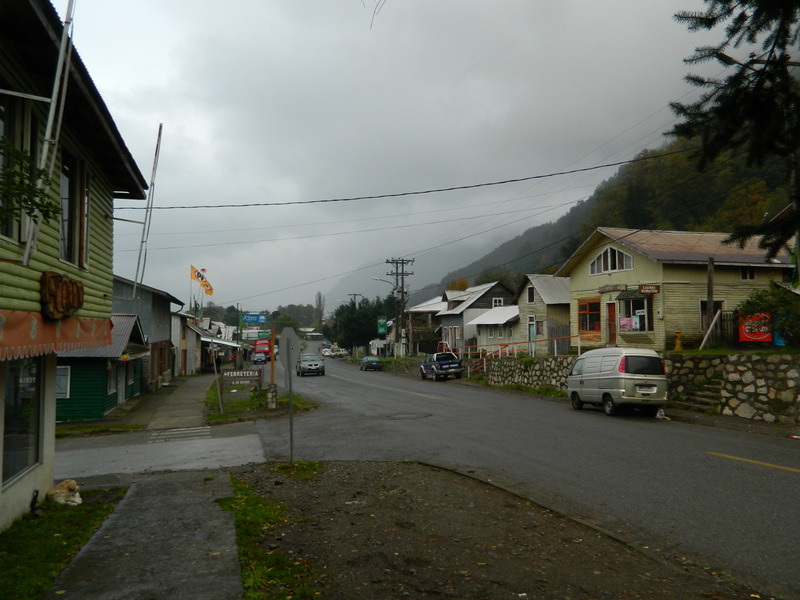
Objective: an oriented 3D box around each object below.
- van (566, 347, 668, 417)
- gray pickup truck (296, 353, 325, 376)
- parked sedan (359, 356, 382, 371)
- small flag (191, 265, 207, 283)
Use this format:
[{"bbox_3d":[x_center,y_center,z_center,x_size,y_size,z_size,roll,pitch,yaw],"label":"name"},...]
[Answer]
[{"bbox_3d":[6.500,2.460,17.750,1.460,1.910,3.660,2,-6,-9],"label":"van"},{"bbox_3d":[-6.700,4.750,43.000,1.750,1.650,4.500,1,-4,-13],"label":"gray pickup truck"},{"bbox_3d":[-2.750,5.860,53.700,1.690,1.400,4.300,1,-4,-10],"label":"parked sedan"},{"bbox_3d":[-16.000,-2.120,46.000,1.350,1.350,0.200,1,-3,-14],"label":"small flag"}]

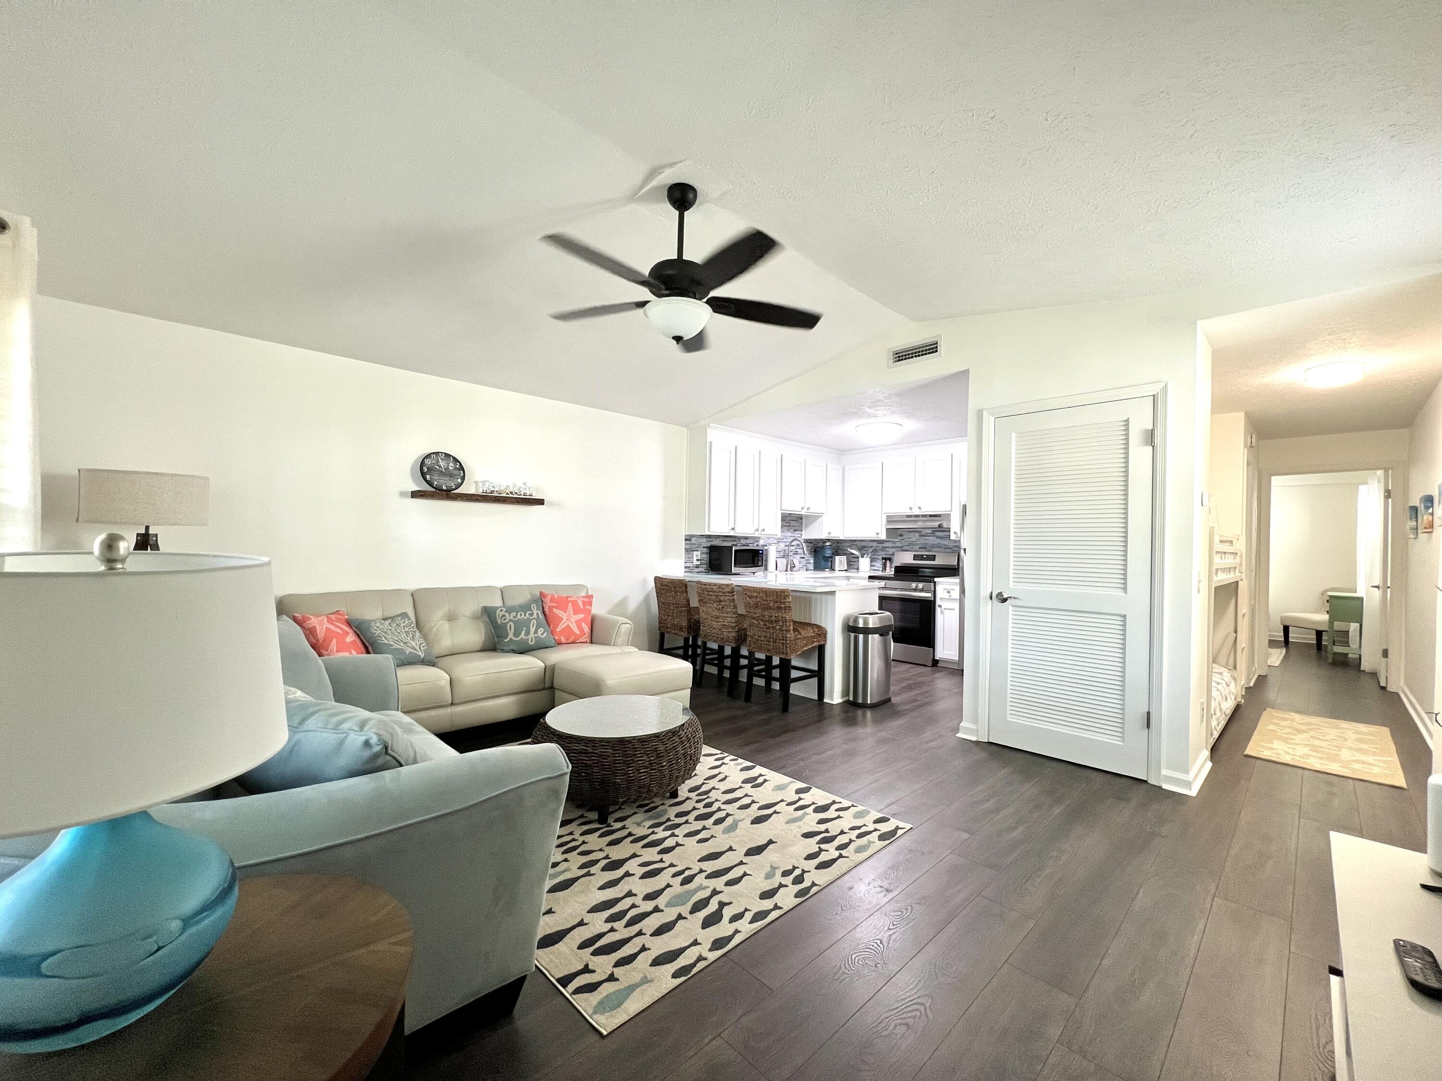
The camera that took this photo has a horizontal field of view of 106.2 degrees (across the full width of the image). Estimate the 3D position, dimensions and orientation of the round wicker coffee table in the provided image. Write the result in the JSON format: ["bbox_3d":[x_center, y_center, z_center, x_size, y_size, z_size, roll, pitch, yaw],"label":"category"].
[{"bbox_3d":[-0.489,1.033,2.606,0.800,0.390,0.800,1,0,0],"label":"round wicker coffee table"}]

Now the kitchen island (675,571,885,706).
[{"bbox_3d":[0.394,0.803,4.973,0.940,0.915,1.900,2,-1,-43],"label":"kitchen island"}]

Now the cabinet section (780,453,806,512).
[{"bbox_3d":[0.718,-0.636,6.222,0.406,0.622,0.300,1,-1,-43],"label":"cabinet section"}]

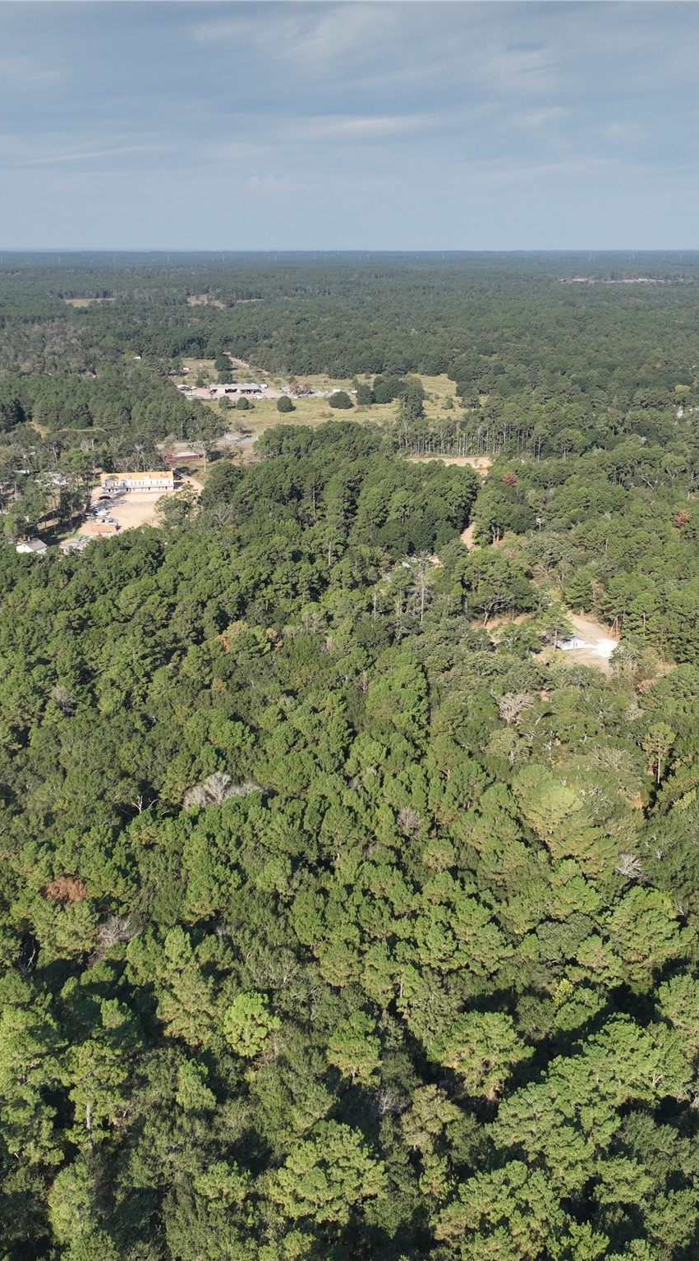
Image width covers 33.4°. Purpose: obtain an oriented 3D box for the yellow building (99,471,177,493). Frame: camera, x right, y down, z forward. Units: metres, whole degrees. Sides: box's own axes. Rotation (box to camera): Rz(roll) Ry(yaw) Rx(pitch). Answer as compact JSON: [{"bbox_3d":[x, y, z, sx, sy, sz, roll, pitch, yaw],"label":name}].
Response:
[{"bbox_3d":[-106.522,-75.457,589.166,35.720,8.300,11.500,-3,19,-8],"label":"yellow building"}]

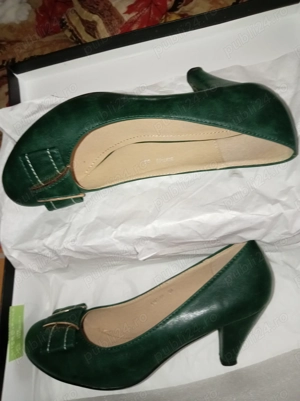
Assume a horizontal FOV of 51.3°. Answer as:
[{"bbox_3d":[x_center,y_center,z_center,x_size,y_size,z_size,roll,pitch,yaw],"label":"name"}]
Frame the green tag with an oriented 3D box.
[{"bbox_3d":[-0.125,0.124,0.295,0.002,0.024,0.048,-7,75,7],"label":"green tag"}]

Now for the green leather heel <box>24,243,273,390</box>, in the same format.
[{"bbox_3d":[-0.006,0.098,0.292,0.236,0.080,0.121,-2,95,5],"label":"green leather heel"}]

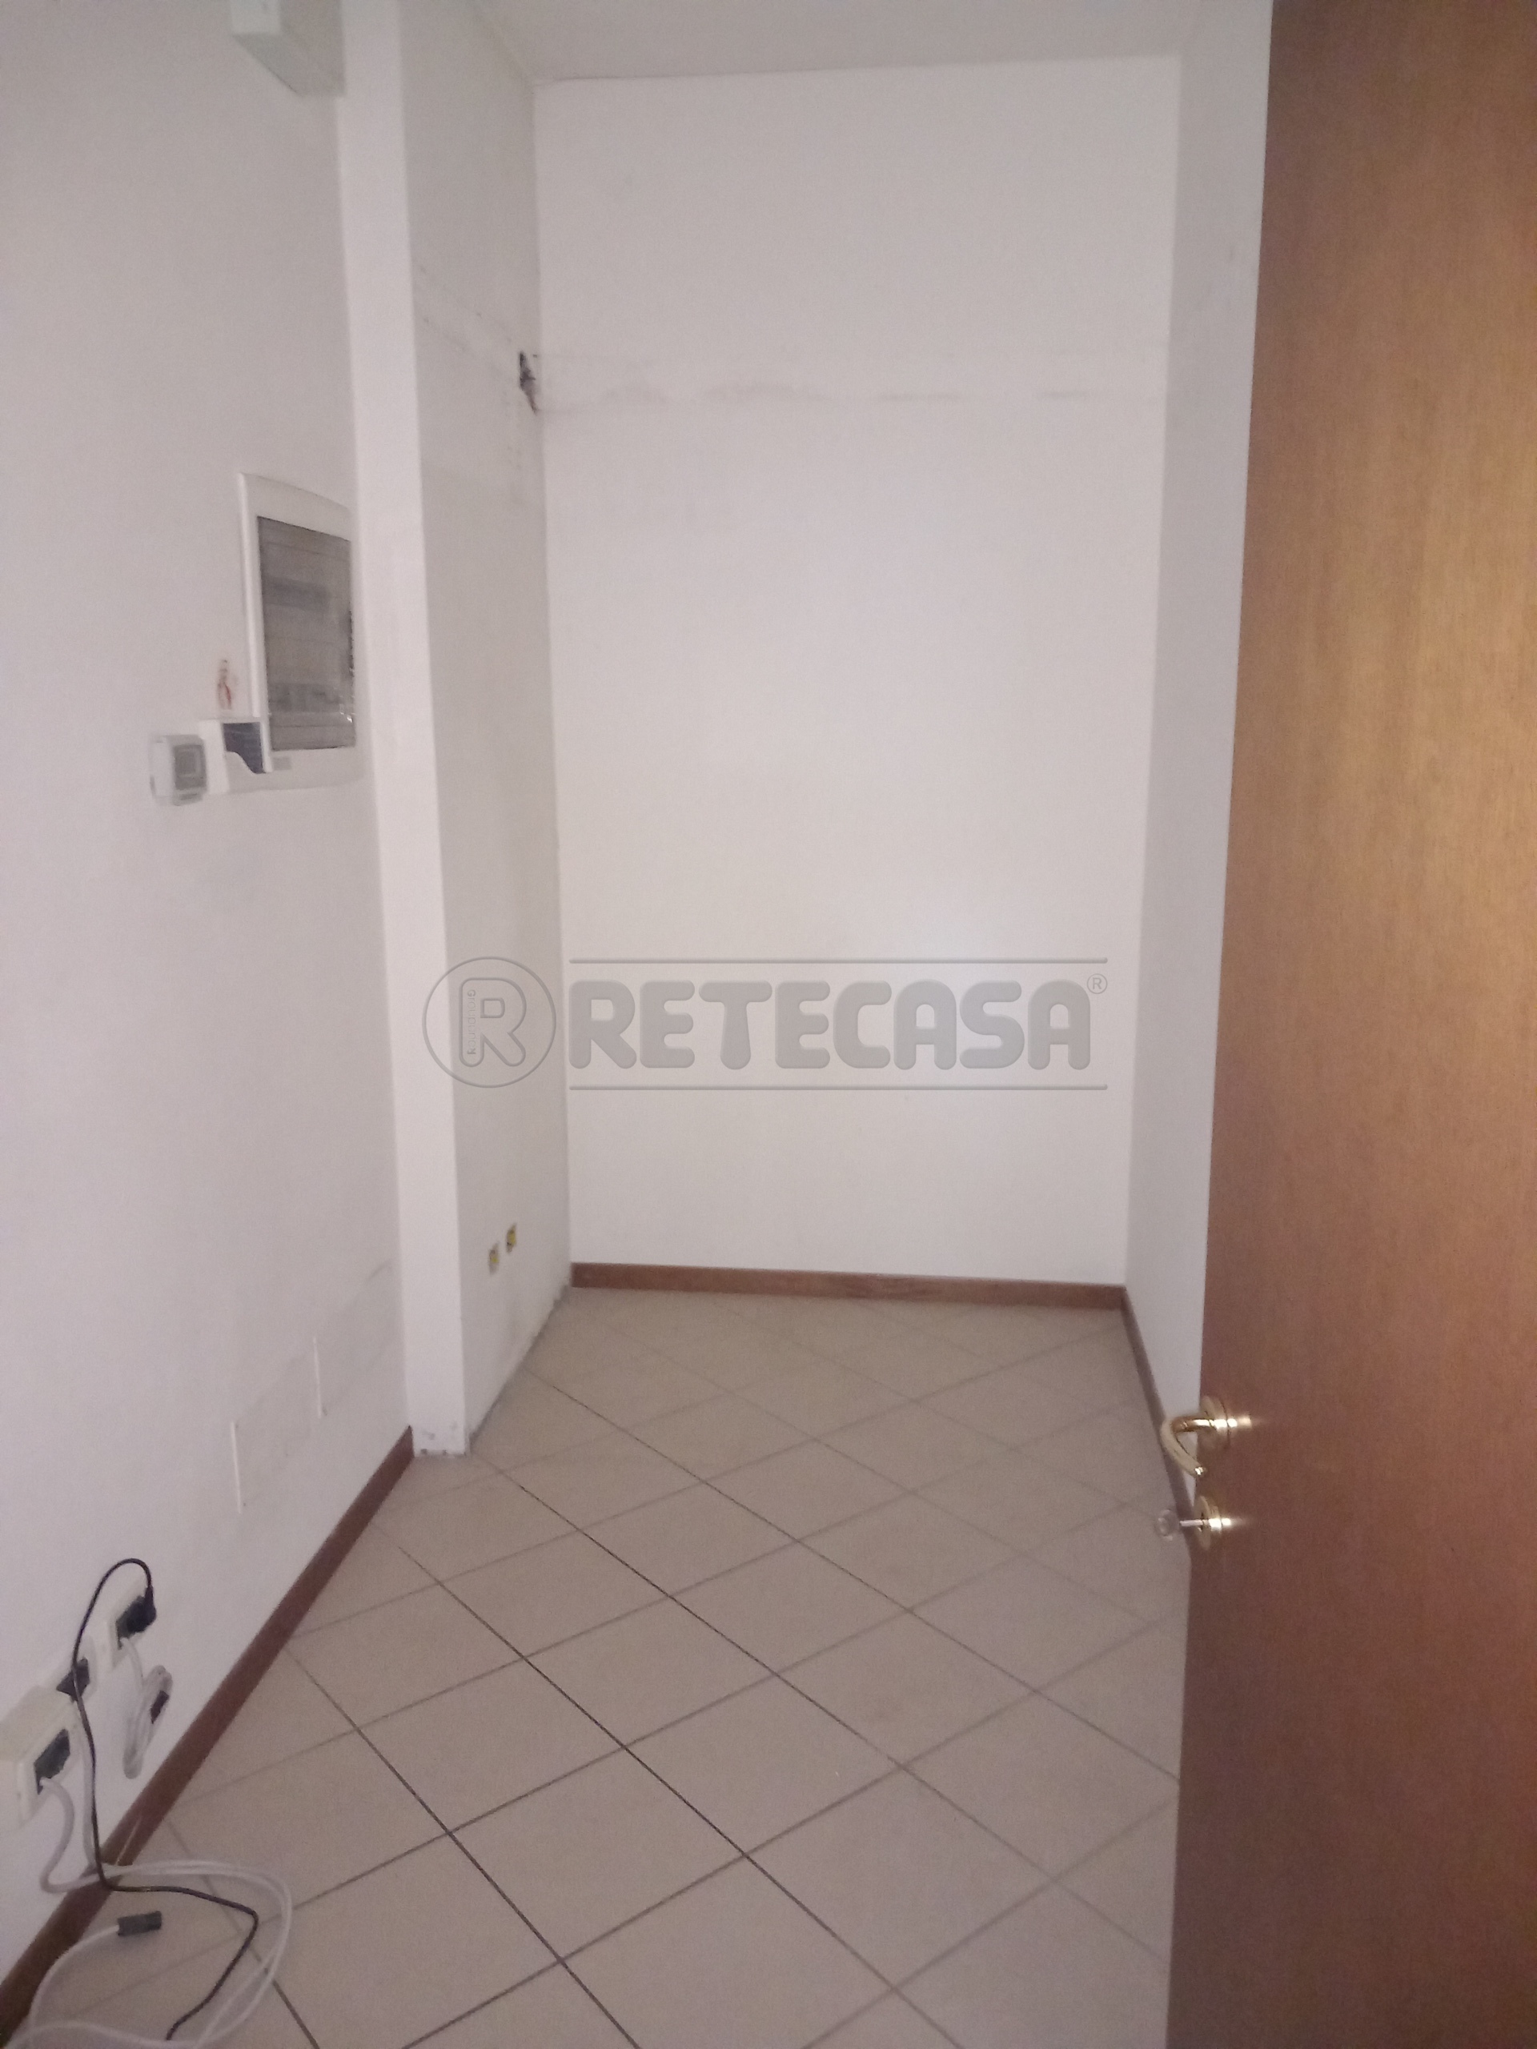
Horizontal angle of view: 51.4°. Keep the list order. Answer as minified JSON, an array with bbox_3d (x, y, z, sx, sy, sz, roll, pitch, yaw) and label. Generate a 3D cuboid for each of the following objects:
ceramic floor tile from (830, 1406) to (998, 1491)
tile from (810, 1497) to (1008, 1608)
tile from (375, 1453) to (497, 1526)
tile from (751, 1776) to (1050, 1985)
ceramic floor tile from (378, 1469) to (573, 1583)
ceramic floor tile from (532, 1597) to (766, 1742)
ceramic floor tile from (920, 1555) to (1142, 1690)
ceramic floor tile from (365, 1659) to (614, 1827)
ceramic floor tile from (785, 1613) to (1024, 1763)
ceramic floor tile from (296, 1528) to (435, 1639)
[{"bbox_3d":[0.312,0.916,3.468,0.300,0.010,0.300,-9,15,-38],"label":"ceramic floor tile"},{"bbox_3d":[0.272,1.007,3.065,0.301,0.010,0.301,-9,15,-38],"label":"tile"},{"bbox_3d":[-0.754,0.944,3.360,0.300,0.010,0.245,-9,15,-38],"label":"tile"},{"bbox_3d":[0.181,1.176,2.220,0.300,0.010,0.300,-9,15,-38],"label":"tile"},{"bbox_3d":[-0.583,0.991,3.153,0.301,0.010,0.301,-9,15,-38],"label":"ceramic floor tile"},{"bbox_3d":[-0.200,1.085,2.690,0.301,0.010,0.301,-9,15,-38],"label":"ceramic floor tile"},{"bbox_3d":[0.464,1.054,2.833,0.301,0.010,0.301,-9,15,-38],"label":"ceramic floor tile"},{"bbox_3d":[-0.435,1.123,2.502,0.300,0.010,0.300,-9,15,-38],"label":"ceramic floor tile"},{"bbox_3d":[0.224,1.089,2.636,0.300,0.010,0.300,-9,15,-38],"label":"ceramic floor tile"},{"bbox_3d":[-0.816,1.027,2.964,0.300,0.010,0.300,-9,15,-38],"label":"ceramic floor tile"}]

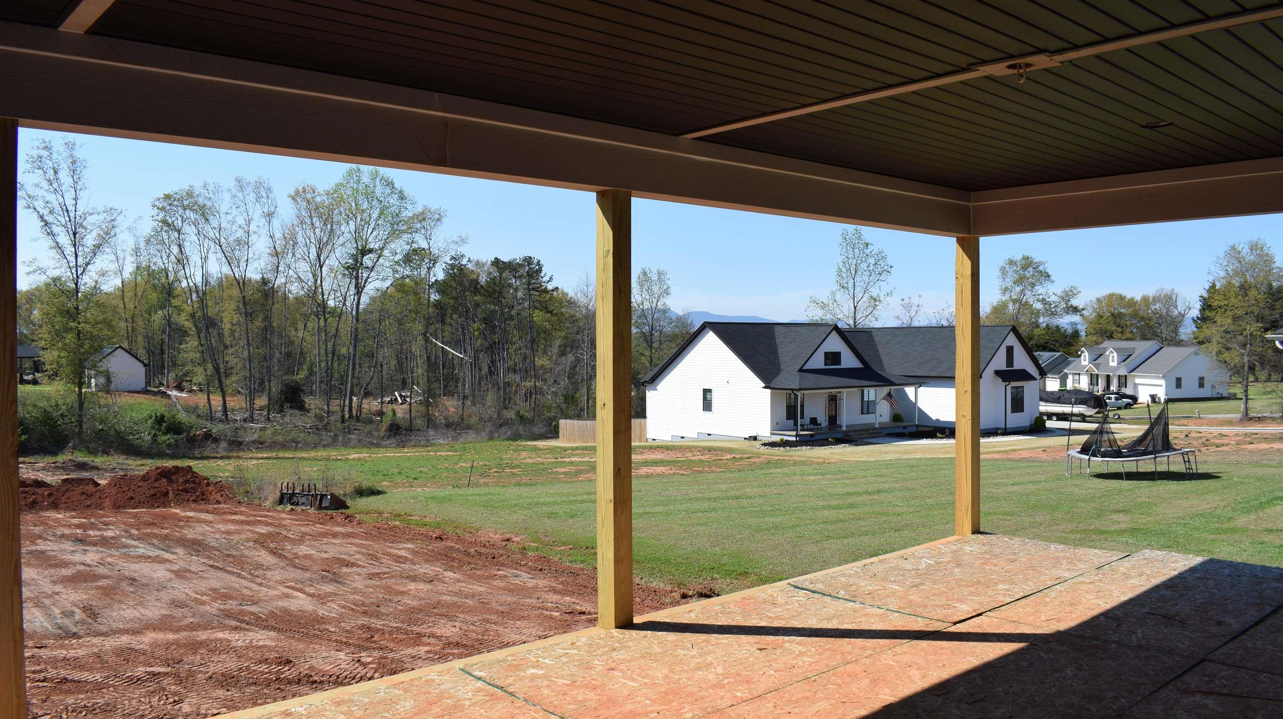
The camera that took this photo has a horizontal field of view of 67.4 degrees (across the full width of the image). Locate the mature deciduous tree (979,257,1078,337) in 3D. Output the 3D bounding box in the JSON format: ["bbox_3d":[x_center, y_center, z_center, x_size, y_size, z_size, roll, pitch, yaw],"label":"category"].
[{"bbox_3d":[54.900,-4.600,135.000,12.500,20.200,12.500,0,1,24],"label":"mature deciduous tree"}]

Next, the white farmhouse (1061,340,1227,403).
[{"bbox_3d":[63.100,1.250,121.000,9.000,7.000,22.000,0,1,-5],"label":"white farmhouse"}]

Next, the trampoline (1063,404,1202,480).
[{"bbox_3d":[17.100,2.770,33.500,4.270,2.650,4.270,0,1,27],"label":"trampoline"}]

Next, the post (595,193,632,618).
[{"bbox_3d":[-0.150,0.283,5.406,0.140,2.430,0.140,-1,1,-41],"label":"post"}]

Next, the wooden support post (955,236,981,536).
[{"bbox_3d":[2.703,0.223,7.939,0.140,2.430,0.140,-1,1,-41],"label":"wooden support post"}]

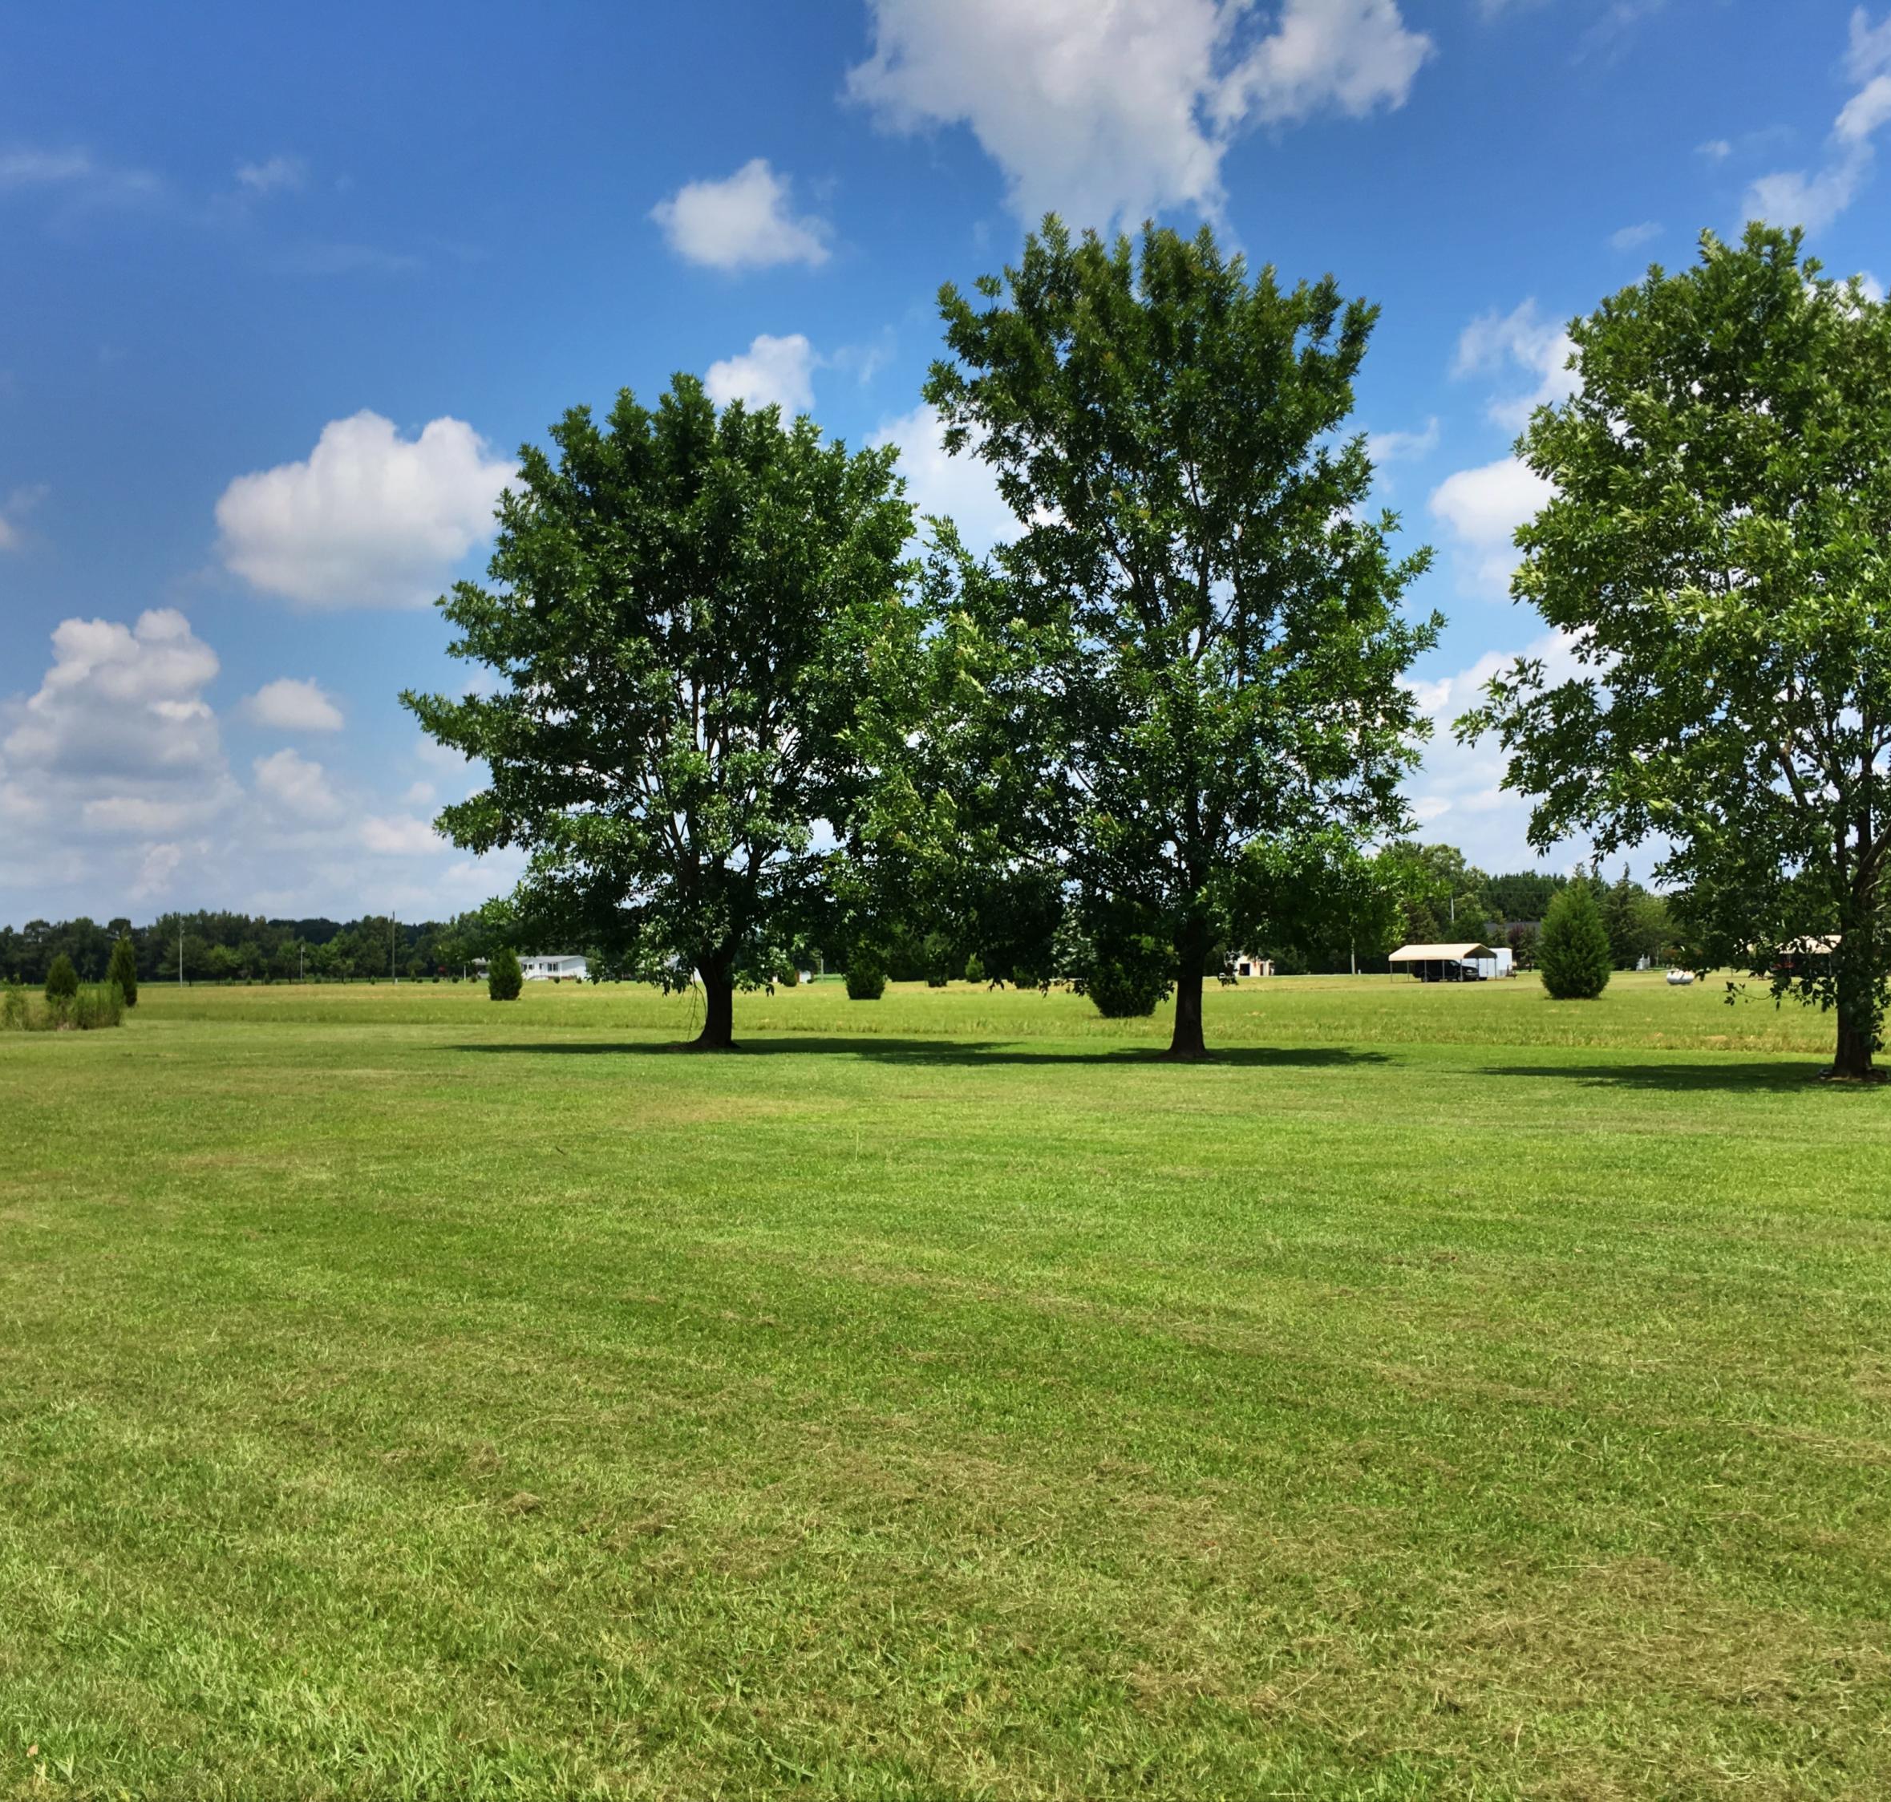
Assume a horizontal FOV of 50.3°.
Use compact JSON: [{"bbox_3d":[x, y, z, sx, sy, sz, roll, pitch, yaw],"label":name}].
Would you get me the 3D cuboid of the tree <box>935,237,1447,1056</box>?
[{"bbox_3d":[3.800,-4.600,35.200,9.400,14.700,9.200,0,-2,0],"label":"tree"}]

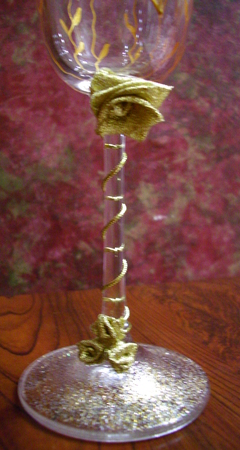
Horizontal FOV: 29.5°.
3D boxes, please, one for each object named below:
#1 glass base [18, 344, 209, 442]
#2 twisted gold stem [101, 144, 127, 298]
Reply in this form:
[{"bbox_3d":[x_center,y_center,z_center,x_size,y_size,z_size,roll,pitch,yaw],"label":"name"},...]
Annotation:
[{"bbox_3d":[-0.002,0.059,0.184,0.076,0.013,0.076,0,7,0],"label":"glass base"},{"bbox_3d":[-0.002,-0.001,0.176,0.010,0.062,0.010,0,7,0],"label":"twisted gold stem"}]

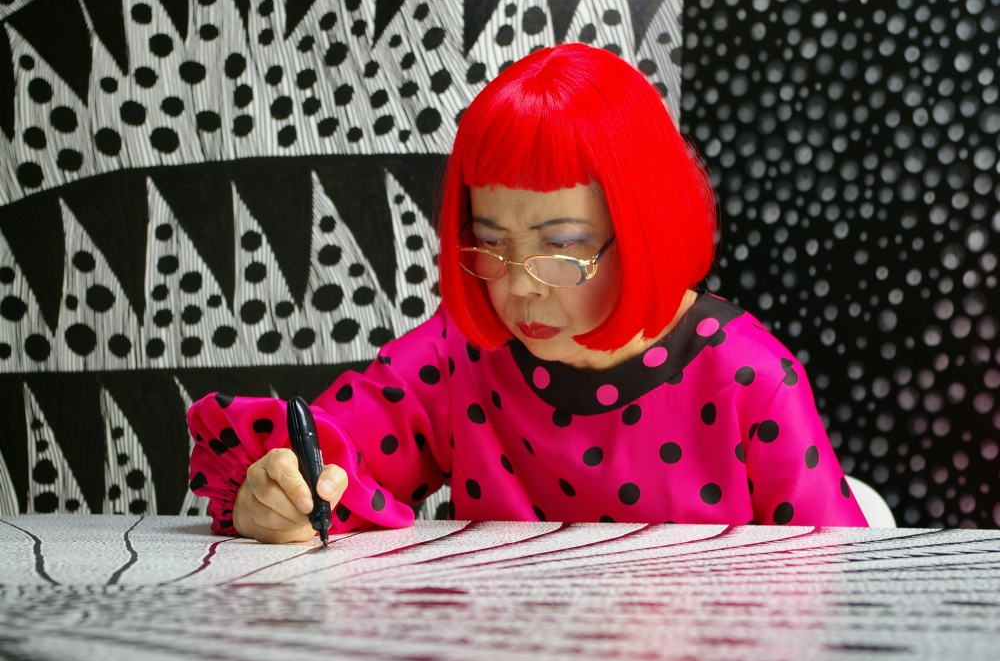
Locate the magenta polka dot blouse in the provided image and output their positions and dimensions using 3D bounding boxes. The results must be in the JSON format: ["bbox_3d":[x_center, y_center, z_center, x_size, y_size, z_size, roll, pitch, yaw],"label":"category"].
[{"bbox_3d":[0.050,0.190,1.960,0.540,0.460,0.470,1,3,12],"label":"magenta polka dot blouse"}]

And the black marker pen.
[{"bbox_3d":[-0.144,0.108,1.740,0.018,0.132,0.018,-10,-31,0],"label":"black marker pen"}]

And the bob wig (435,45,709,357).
[{"bbox_3d":[0.070,-0.117,1.980,0.225,0.255,0.240,5,24,22],"label":"bob wig"}]

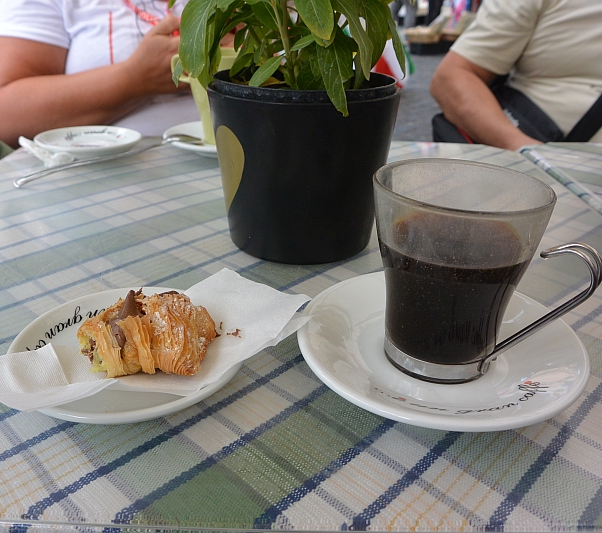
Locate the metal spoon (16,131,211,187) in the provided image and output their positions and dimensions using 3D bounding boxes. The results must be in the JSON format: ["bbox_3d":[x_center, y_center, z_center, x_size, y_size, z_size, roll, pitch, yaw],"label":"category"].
[{"bbox_3d":[-0.188,-0.108,0.613,0.200,0.020,0.038,-21,35,-31],"label":"metal spoon"}]

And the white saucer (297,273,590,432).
[{"bbox_3d":[0.076,0.045,0.333,0.153,0.022,0.153,2,26,-1],"label":"white saucer"}]

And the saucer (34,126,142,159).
[{"bbox_3d":[-0.237,-0.137,0.676,0.118,0.020,0.118,2,26,-1],"label":"saucer"}]

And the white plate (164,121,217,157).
[{"bbox_3d":[-0.082,-0.143,0.698,0.150,0.022,0.150,2,26,-1],"label":"white plate"}]

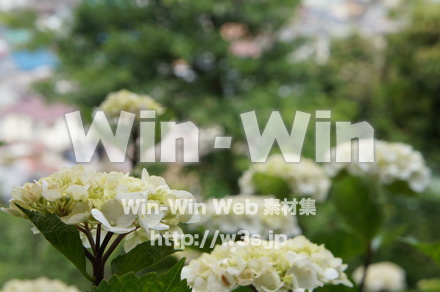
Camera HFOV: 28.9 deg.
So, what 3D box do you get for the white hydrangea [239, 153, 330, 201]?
[{"bbox_3d":[0.094,0.045,1.250,0.132,0.064,0.125,0,6,0],"label":"white hydrangea"}]

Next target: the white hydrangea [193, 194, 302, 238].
[{"bbox_3d":[0.036,0.092,1.120,0.145,0.058,0.135,0,6,0],"label":"white hydrangea"}]

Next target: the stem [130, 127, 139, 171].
[{"bbox_3d":[-0.145,0.004,1.450,0.010,0.080,0.010,0,6,0],"label":"stem"}]

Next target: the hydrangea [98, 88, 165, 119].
[{"bbox_3d":[-0.150,-0.072,1.450,0.110,0.055,0.105,0,6,0],"label":"hydrangea"}]

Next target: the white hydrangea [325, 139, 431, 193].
[{"bbox_3d":[0.216,0.027,1.170,0.142,0.066,0.135,0,6,0],"label":"white hydrangea"}]

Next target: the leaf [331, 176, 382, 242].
[{"bbox_3d":[0.203,0.093,1.270,0.070,0.108,0.035,-13,13,0],"label":"leaf"}]

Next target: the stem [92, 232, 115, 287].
[{"bbox_3d":[-0.098,0.097,0.720,0.018,0.047,0.016,1,9,0],"label":"stem"}]

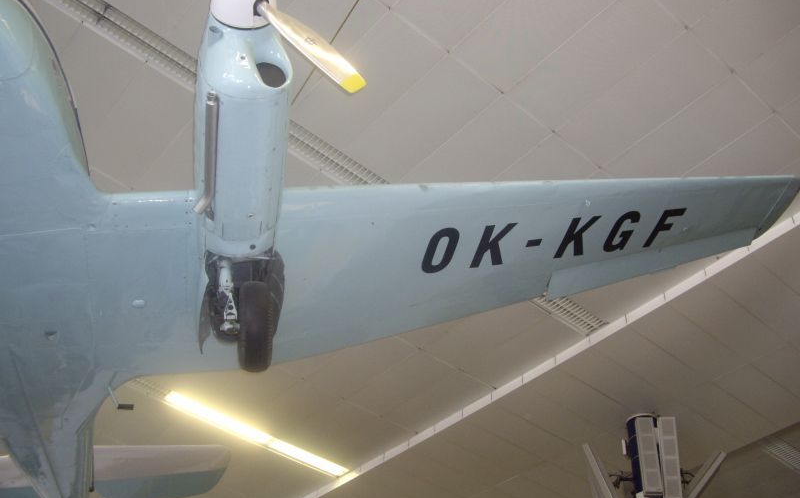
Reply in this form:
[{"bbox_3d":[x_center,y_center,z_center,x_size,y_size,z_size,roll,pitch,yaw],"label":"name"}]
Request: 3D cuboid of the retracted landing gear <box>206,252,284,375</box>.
[{"bbox_3d":[-0.995,0.400,5.620,0.470,0.500,0.820,0,-45,-10],"label":"retracted landing gear"}]

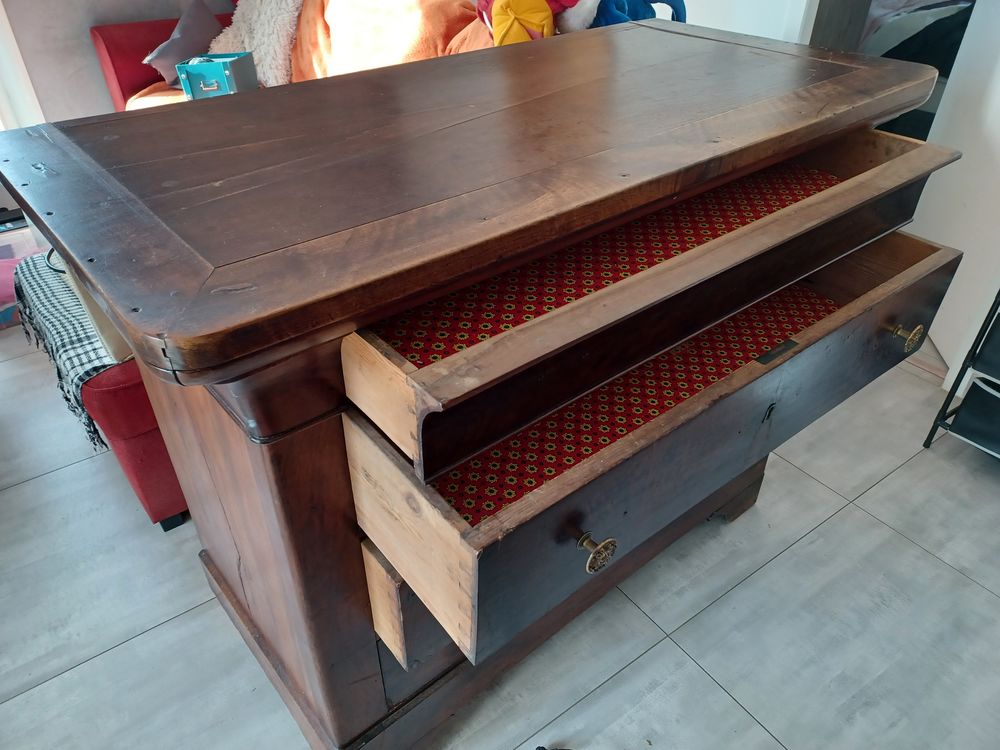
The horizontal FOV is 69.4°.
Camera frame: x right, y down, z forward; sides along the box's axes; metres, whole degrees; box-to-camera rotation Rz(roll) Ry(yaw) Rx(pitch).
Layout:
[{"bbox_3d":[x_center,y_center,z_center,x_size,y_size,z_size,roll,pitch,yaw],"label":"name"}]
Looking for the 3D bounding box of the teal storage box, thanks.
[{"bbox_3d":[-1.034,-1.097,2.676,0.207,0.145,0.171,2,35,12],"label":"teal storage box"}]

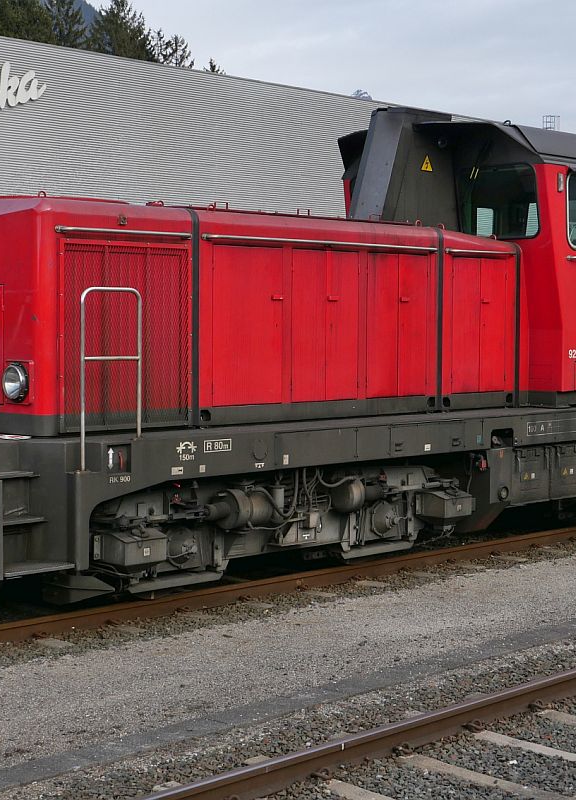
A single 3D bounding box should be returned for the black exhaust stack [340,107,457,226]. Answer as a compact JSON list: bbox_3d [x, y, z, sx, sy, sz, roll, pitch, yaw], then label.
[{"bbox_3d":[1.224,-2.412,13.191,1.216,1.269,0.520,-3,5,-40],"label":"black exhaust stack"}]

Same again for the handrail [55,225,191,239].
[{"bbox_3d":[-1.271,-1.310,9.699,1.263,0.070,0.100,-3,5,-40],"label":"handrail"}]

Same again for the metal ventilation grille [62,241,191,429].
[{"bbox_3d":[-1.266,-0.504,9.809,1.230,1.488,0.060,-3,5,-40],"label":"metal ventilation grille"}]

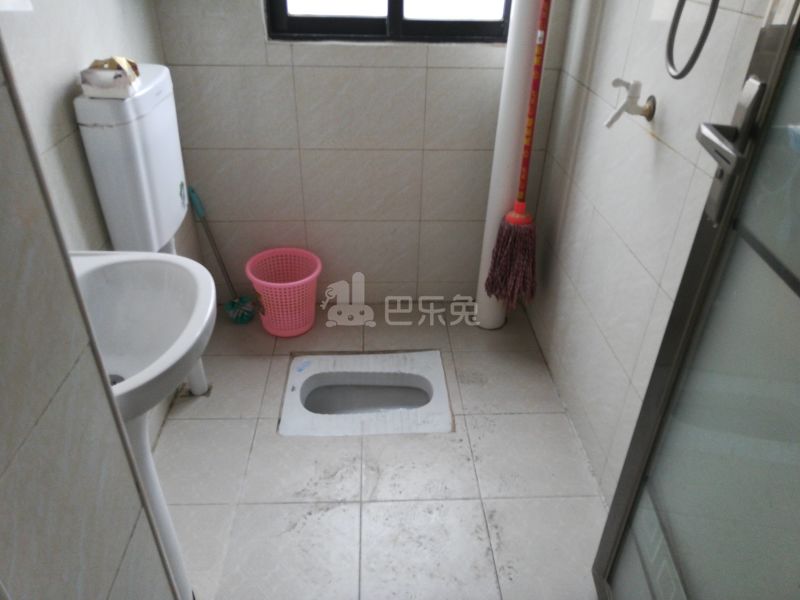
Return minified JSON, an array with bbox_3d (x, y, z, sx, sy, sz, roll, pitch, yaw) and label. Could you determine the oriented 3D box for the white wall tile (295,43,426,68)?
[{"bbox_3d":[-0.115,-0.735,1.800,0.399,0.067,0.010,0,31,-3],"label":"white wall tile"}]

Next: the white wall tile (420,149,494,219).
[{"bbox_3d":[0.274,-0.386,2.030,0.399,0.250,0.010,0,31,-3],"label":"white wall tile"}]

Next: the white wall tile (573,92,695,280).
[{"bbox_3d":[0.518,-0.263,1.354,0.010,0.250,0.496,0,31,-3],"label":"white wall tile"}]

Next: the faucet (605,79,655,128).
[{"bbox_3d":[0.466,-0.397,1.221,0.090,0.095,0.050,0,32,-3],"label":"faucet"}]

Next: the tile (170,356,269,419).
[{"bbox_3d":[-0.538,0.260,1.837,0.257,0.010,0.306,0,31,-3],"label":"tile"}]

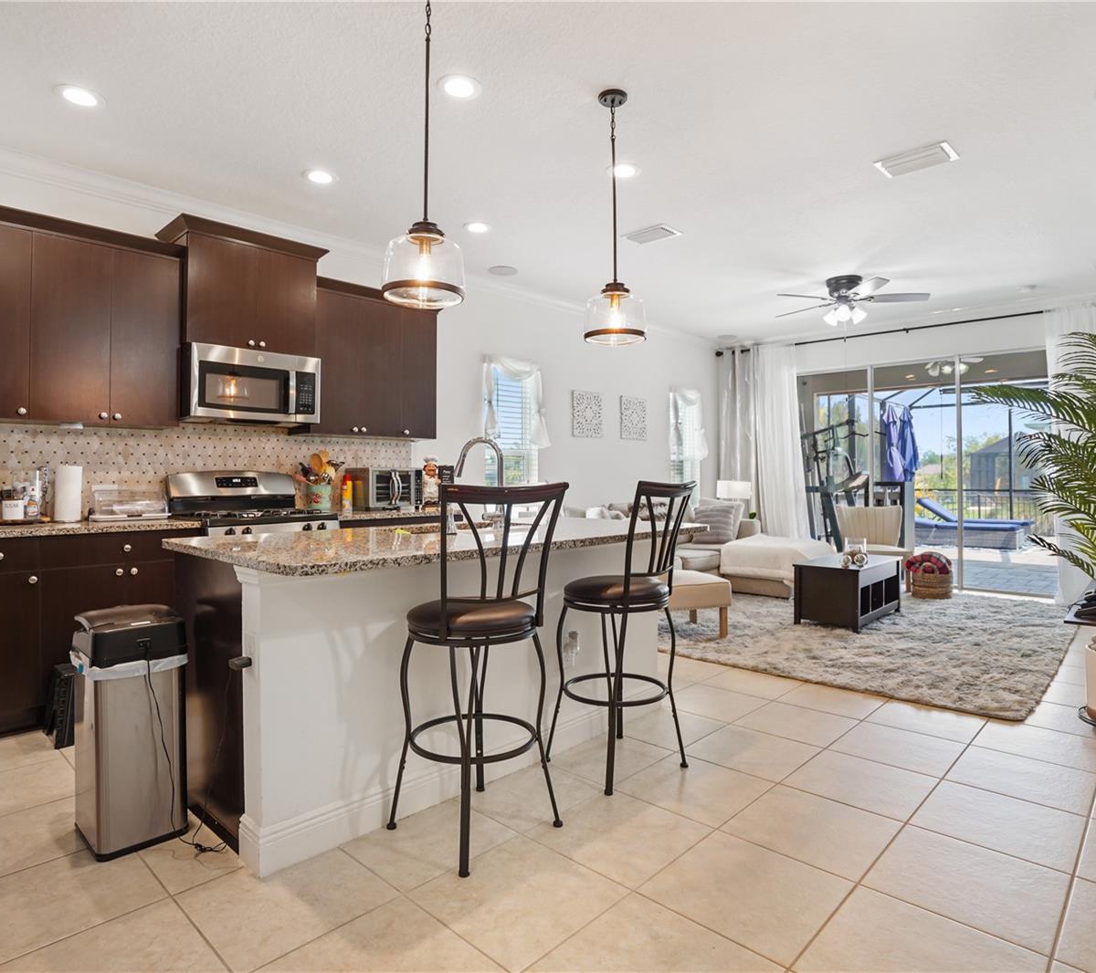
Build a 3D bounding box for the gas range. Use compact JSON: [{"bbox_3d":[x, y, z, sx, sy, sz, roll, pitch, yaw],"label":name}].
[{"bbox_3d":[-1.754,0.507,3.887,0.690,1.180,0.757,0,0,44],"label":"gas range"}]

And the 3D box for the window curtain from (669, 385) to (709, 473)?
[{"bbox_3d":[1.695,-0.724,7.818,0.100,0.895,0.780,0,0,45],"label":"window curtain"}]

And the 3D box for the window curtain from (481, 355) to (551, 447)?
[{"bbox_3d":[-0.269,-0.750,5.859,0.120,0.765,0.840,0,0,44],"label":"window curtain"}]

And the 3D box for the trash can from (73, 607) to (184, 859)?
[{"bbox_3d":[-1.359,0.763,2.108,0.337,0.695,0.258,0,0,45],"label":"trash can"}]

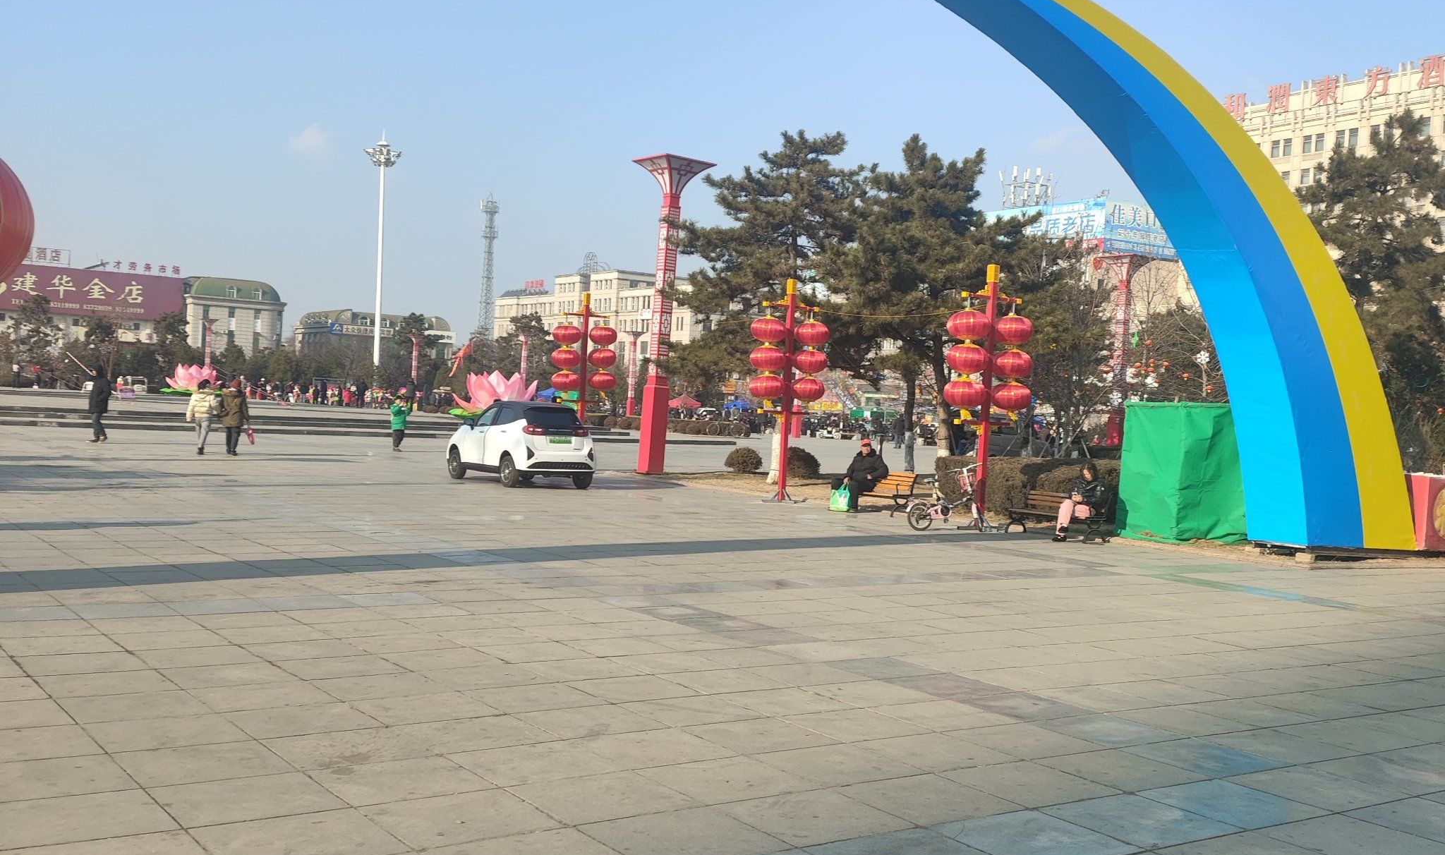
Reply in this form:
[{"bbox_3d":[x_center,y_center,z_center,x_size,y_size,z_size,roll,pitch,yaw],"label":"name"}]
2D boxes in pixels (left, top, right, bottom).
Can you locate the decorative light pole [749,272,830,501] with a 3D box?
[{"bbox_3d":[1.195,-0.701,25.692,1.500,4.100,0.750,2,1,-35],"label":"decorative light pole"}]

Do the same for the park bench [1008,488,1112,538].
[{"bbox_3d":[4.876,1.235,20.365,0.600,0.730,1.500,2,1,-39],"label":"park bench"}]

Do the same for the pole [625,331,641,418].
[{"bbox_3d":[-6.785,-3.611,106.000,1.450,7.500,1.450,3,0,-36],"label":"pole"}]

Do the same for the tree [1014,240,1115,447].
[{"bbox_3d":[7.014,-1.173,29.482,2.300,5.500,2.300,3,1,0],"label":"tree"}]

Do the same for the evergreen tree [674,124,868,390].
[{"bbox_3d":[1.083,-2.743,31.965,4.400,8.000,4.400,3,1,0],"label":"evergreen tree"}]

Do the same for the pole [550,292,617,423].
[{"bbox_3d":[-3.091,-0.978,30.992,1.500,4.100,0.750,2,1,-33],"label":"pole"}]

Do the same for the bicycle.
[{"bbox_3d":[3.382,1.018,20.657,1.270,1.030,0.520,3,0,-12],"label":"bicycle"}]

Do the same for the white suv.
[{"bbox_3d":[-4.017,0.252,27.108,1.790,1.660,4.330,2,1,-29],"label":"white suv"}]

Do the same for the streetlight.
[{"bbox_3d":[-32.187,-14.786,130.000,3.500,25.400,3.500,3,0,-36],"label":"streetlight"}]

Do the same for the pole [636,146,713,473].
[{"bbox_3d":[-1.435,-2.671,33.600,1.450,7.500,1.450,3,0,-36],"label":"pole"}]

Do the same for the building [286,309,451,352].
[{"bbox_3d":[-72.518,-13.649,289.942,24.000,18.000,33.000,3,0,-34],"label":"building"}]

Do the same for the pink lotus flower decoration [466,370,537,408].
[{"bbox_3d":[-12.974,-1.947,80.000,5.000,2.600,5.000,3,0,-18],"label":"pink lotus flower decoration"}]

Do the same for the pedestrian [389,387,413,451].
[{"bbox_3d":[-8.214,-0.115,35.500,0.420,1.500,0.500,3,0,-12],"label":"pedestrian"}]

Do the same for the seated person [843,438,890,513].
[{"bbox_3d":[2.464,0.817,23.862,0.800,1.240,0.580,2,1,-37],"label":"seated person"}]

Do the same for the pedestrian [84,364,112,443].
[{"bbox_3d":[-15.508,-0.480,34.507,0.600,1.820,0.500,3,1,6],"label":"pedestrian"}]

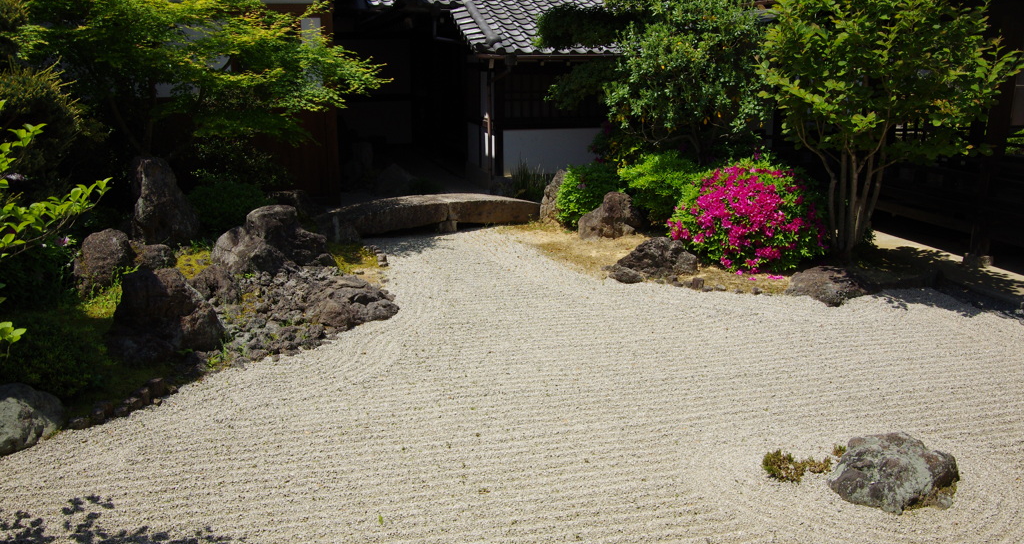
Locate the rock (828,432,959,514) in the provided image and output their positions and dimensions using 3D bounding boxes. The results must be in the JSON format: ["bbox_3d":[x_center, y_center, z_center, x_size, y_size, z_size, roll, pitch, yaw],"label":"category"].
[{"bbox_3d":[2.005,0.979,3.959,0.607,0.327,0.485,7,16,28],"label":"rock"}]

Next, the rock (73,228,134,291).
[{"bbox_3d":[-3.524,-0.117,6.597,0.530,0.520,0.460,0,15,0],"label":"rock"}]

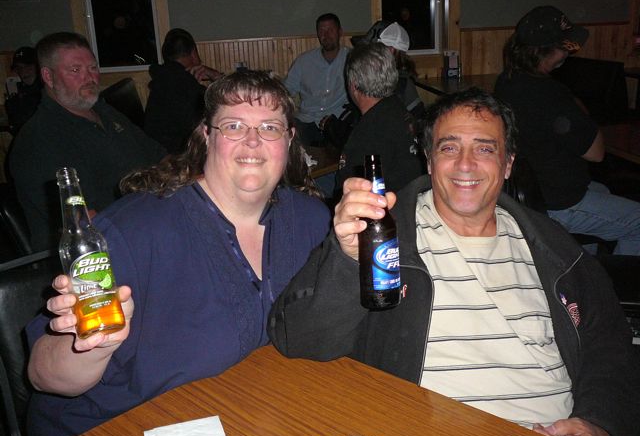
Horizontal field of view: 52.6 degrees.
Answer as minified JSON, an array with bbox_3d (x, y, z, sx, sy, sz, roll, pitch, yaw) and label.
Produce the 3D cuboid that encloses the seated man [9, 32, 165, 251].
[{"bbox_3d":[-0.659,0.029,2.078,0.680,1.200,0.580,11,22,34],"label":"seated man"}]

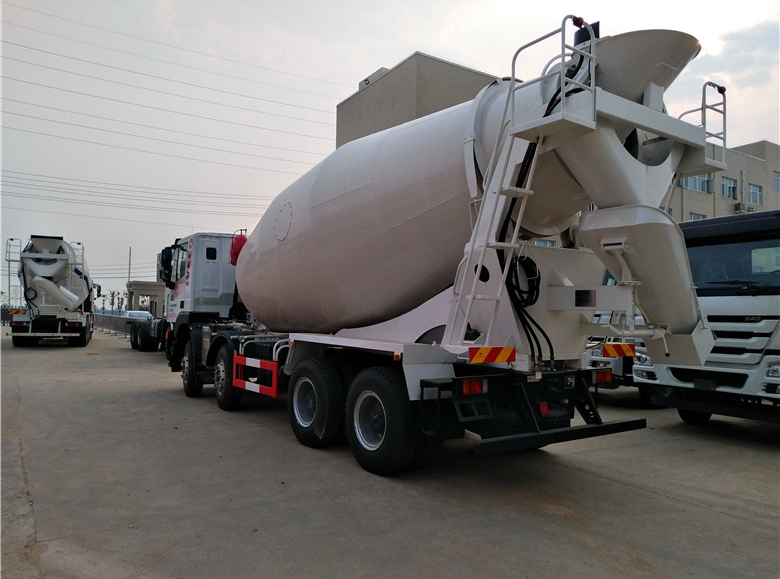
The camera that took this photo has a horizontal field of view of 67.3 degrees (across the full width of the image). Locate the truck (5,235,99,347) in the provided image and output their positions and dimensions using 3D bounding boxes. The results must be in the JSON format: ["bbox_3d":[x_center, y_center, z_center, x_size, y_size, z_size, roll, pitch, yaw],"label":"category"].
[{"bbox_3d":[-13.926,0.303,24.678,2.550,3.960,9.800,2,-3,-24],"label":"truck"}]

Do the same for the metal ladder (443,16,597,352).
[{"bbox_3d":[0.976,-0.711,4.680,0.390,2.430,1.310,3,-3,-35],"label":"metal ladder"}]

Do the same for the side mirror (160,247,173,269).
[{"bbox_3d":[-4.402,-0.612,11.575,0.210,0.430,0.130,3,-3,-41],"label":"side mirror"}]

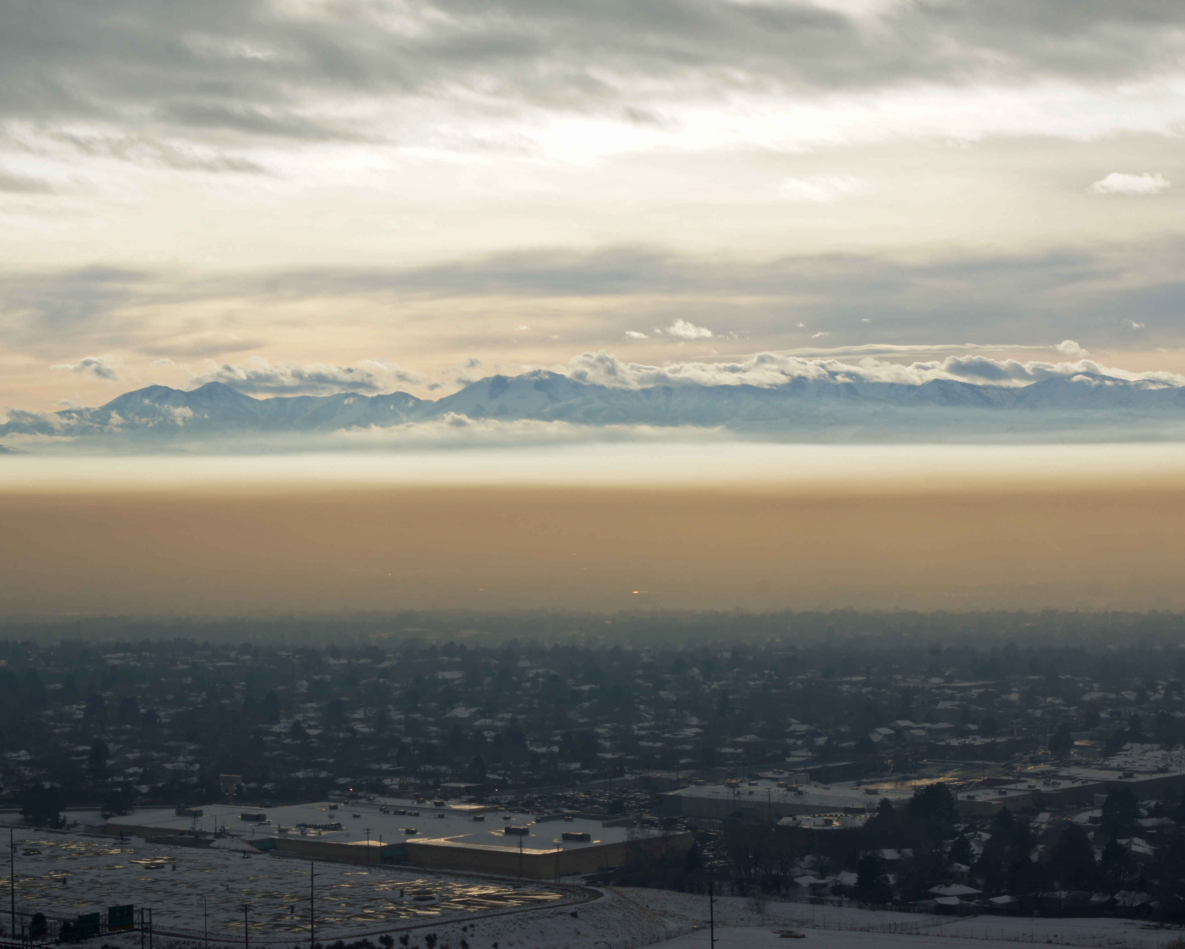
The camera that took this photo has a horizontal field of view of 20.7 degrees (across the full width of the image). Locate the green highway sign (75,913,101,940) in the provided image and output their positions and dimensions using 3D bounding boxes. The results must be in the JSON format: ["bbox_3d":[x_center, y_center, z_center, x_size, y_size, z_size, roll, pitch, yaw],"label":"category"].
[{"bbox_3d":[-91.960,82.380,594.000,0.300,3.750,5.200,0,0,36],"label":"green highway sign"}]

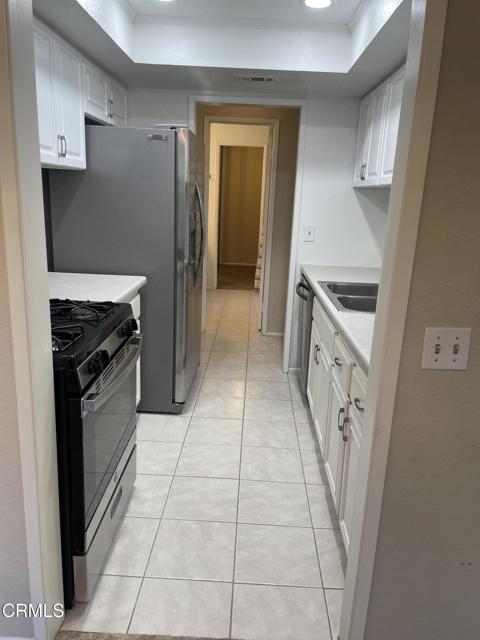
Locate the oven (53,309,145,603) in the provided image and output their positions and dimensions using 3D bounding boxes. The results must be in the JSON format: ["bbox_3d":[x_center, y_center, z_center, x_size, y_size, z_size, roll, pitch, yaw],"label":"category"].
[{"bbox_3d":[-0.816,0.455,1.948,0.707,0.940,0.765,3,15,1],"label":"oven"}]

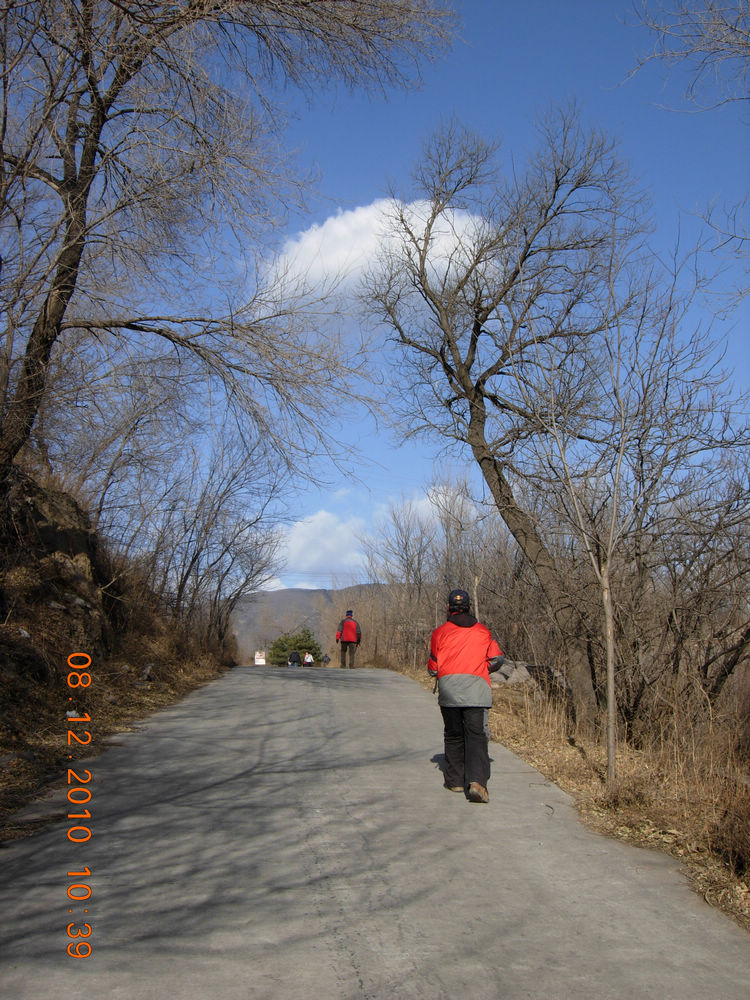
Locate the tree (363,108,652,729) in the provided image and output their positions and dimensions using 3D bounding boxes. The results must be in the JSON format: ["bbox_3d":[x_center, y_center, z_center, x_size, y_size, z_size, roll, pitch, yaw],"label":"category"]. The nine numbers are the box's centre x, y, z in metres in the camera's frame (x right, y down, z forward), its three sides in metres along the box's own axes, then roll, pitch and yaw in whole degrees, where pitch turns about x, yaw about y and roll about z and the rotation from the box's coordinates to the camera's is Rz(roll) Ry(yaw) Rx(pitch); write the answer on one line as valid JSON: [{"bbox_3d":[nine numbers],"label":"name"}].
[{"bbox_3d":[1.800,-1.300,14.100,3.900,8.600,3.700,0,-7,0],"label":"tree"}]

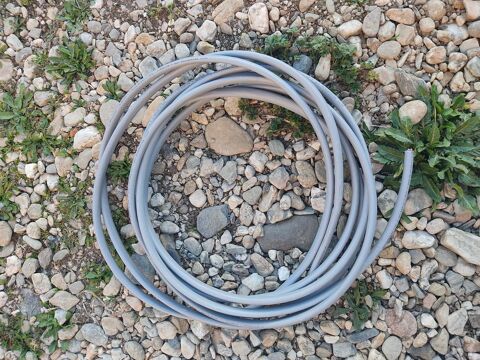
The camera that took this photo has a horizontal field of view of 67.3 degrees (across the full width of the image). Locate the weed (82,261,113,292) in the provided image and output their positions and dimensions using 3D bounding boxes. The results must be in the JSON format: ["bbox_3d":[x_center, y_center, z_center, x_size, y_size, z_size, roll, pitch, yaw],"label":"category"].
[{"bbox_3d":[-0.400,0.271,1.014,0.076,0.035,0.096,0,76,0],"label":"weed"}]

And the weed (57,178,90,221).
[{"bbox_3d":[-0.492,0.054,1.068,0.086,0.035,0.143,0,76,0],"label":"weed"}]

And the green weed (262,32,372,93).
[{"bbox_3d":[0.244,-0.380,1.164,0.375,0.060,0.216,0,76,0],"label":"green weed"}]

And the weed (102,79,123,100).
[{"bbox_3d":[-0.408,-0.290,1.154,0.057,0.035,0.074,0,76,0],"label":"weed"}]

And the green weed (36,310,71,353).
[{"bbox_3d":[-0.504,0.409,0.977,0.075,0.040,0.114,0,76,0],"label":"green weed"}]

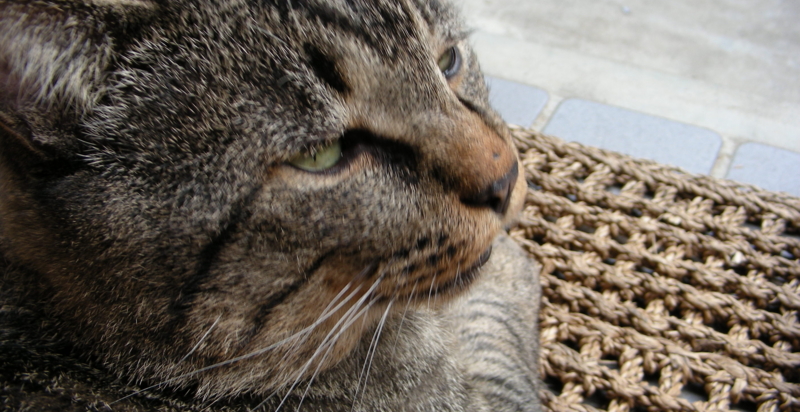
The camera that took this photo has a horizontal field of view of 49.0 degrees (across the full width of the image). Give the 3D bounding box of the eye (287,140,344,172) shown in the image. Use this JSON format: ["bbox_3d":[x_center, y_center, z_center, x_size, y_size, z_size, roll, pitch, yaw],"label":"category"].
[{"bbox_3d":[-0.020,-0.012,0.207,0.015,0.008,0.005,-32,29,-26],"label":"eye"}]

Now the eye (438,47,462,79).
[{"bbox_3d":[0.013,-0.038,0.234,0.006,0.009,0.014,-4,29,27],"label":"eye"}]

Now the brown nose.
[{"bbox_3d":[0.021,-0.004,0.209,0.009,0.011,0.017,5,34,40],"label":"brown nose"}]

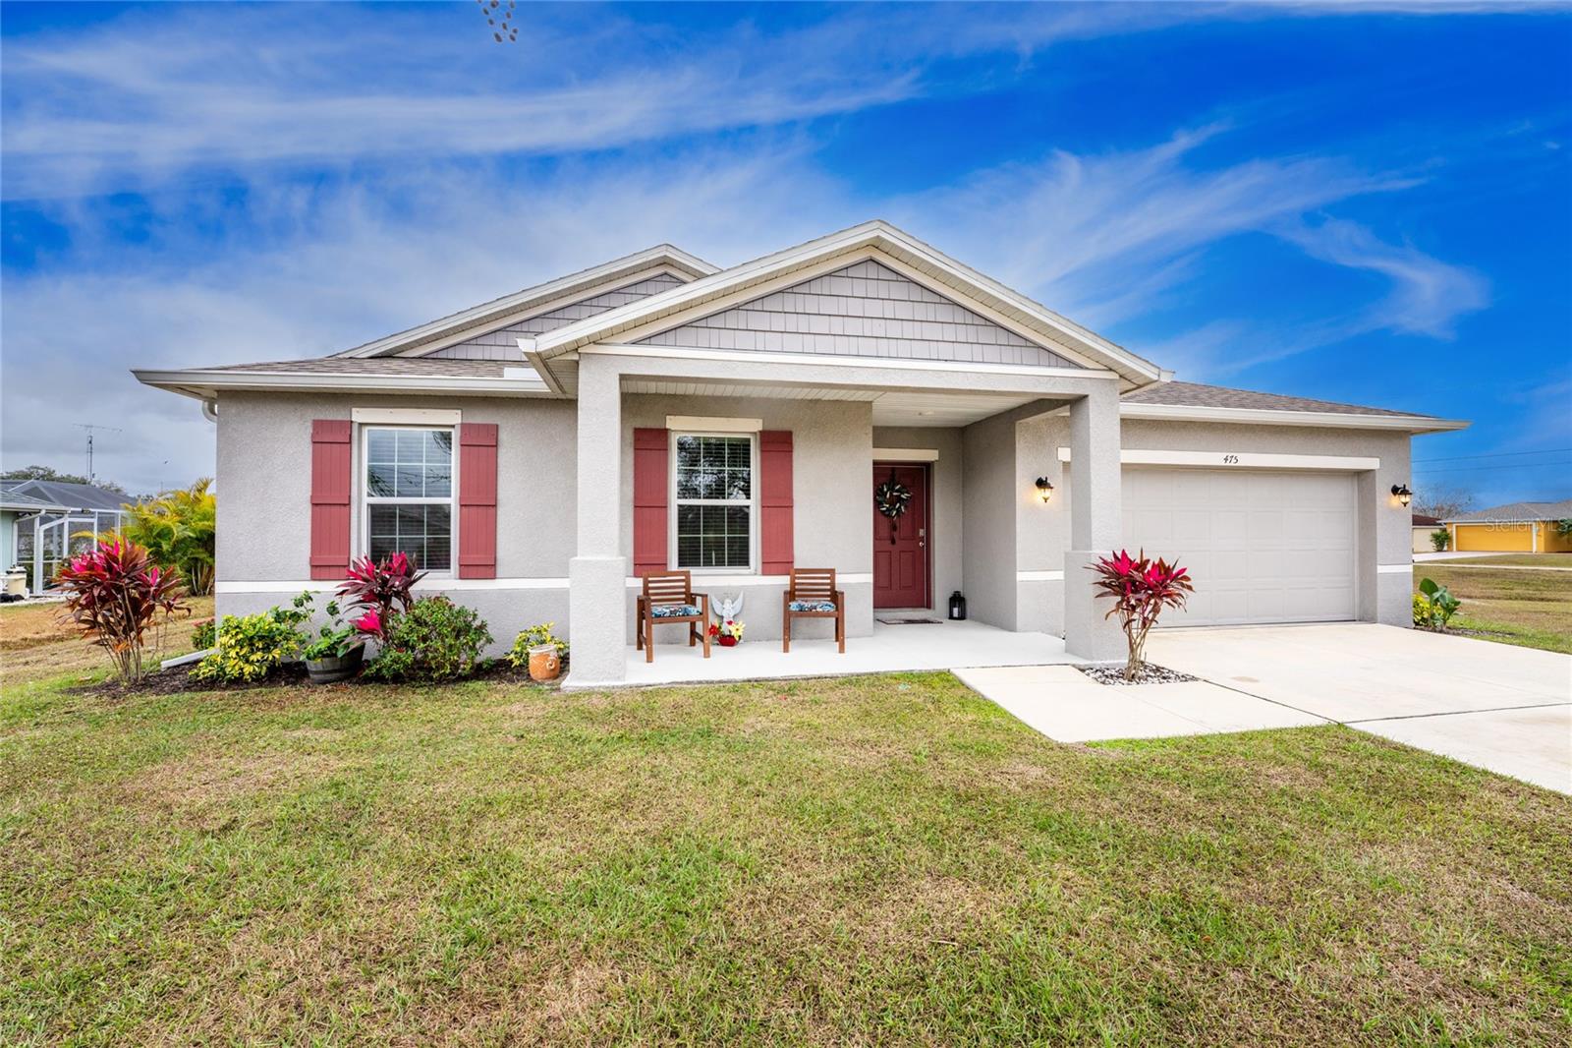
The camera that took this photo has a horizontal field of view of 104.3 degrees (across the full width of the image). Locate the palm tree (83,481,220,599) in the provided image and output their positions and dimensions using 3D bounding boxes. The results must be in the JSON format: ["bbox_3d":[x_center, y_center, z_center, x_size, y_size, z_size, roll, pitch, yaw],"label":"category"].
[{"bbox_3d":[-14.450,0.323,14.600,2.600,2.750,2.500,0,-1,-45],"label":"palm tree"}]

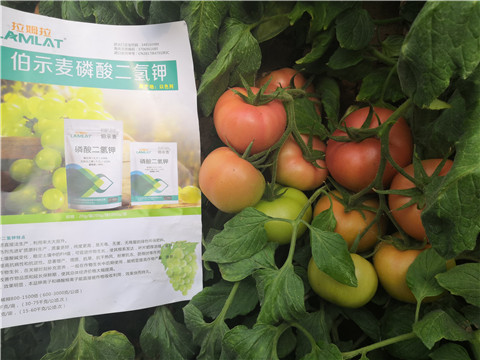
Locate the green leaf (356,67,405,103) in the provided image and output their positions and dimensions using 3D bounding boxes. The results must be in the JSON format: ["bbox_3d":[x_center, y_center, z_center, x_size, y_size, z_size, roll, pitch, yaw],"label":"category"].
[{"bbox_3d":[0.169,-0.115,0.450,0.056,0.043,0.024,-1,-9,6],"label":"green leaf"}]

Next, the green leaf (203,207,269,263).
[{"bbox_3d":[-0.005,0.057,0.390,0.072,0.052,0.024,-23,0,-2],"label":"green leaf"}]

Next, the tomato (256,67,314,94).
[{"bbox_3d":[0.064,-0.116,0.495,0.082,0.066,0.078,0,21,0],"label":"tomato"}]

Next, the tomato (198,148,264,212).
[{"bbox_3d":[-0.009,-0.001,0.405,0.072,0.068,0.072,27,12,-5],"label":"tomato"}]

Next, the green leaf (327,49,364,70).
[{"bbox_3d":[0.128,-0.148,0.455,0.046,0.029,0.022,-1,-6,6],"label":"green leaf"}]

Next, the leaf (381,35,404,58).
[{"bbox_3d":[0.213,-0.185,0.520,0.038,0.036,0.018,0,6,0],"label":"leaf"}]

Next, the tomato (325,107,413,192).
[{"bbox_3d":[0.139,-0.033,0.405,0.094,0.084,0.094,-8,48,8],"label":"tomato"}]

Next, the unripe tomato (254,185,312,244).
[{"bbox_3d":[0.047,0.038,0.405,0.064,0.062,0.064,0,14,0],"label":"unripe tomato"}]

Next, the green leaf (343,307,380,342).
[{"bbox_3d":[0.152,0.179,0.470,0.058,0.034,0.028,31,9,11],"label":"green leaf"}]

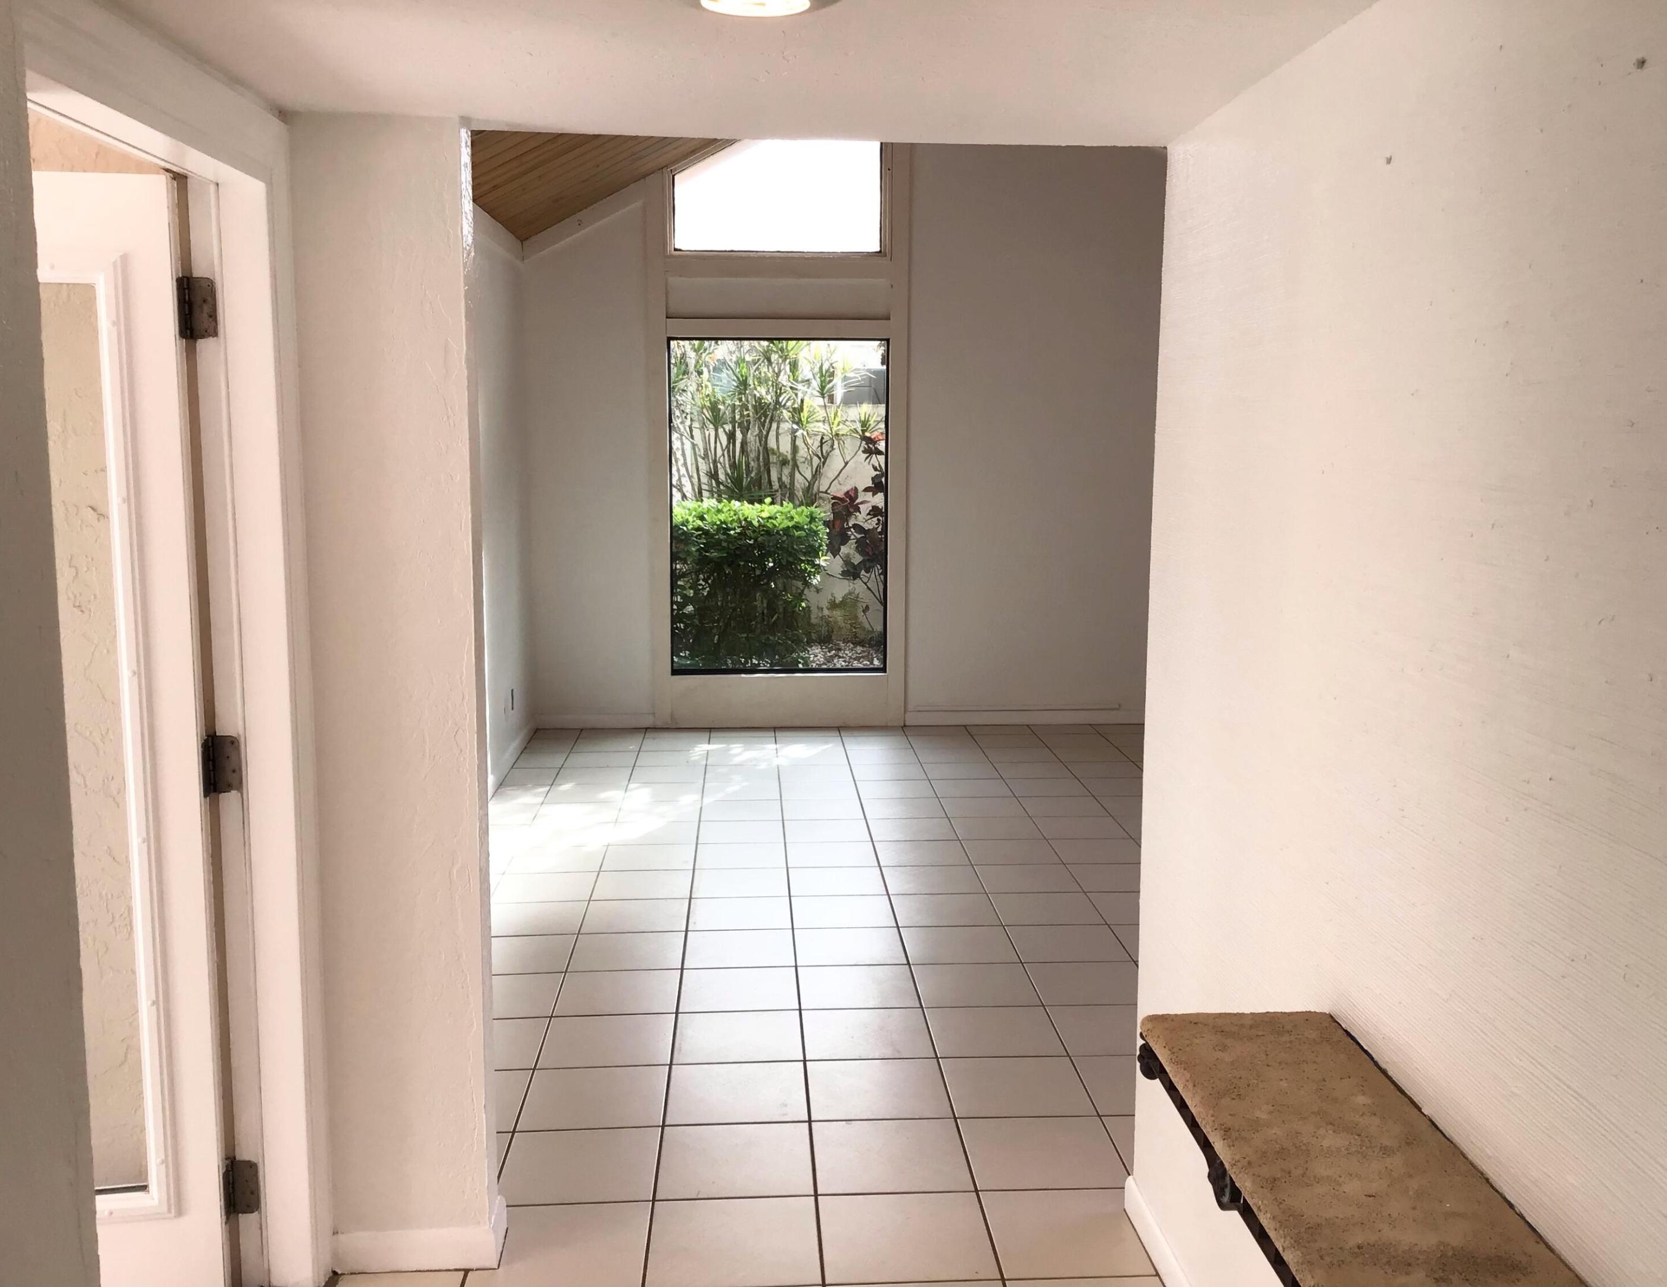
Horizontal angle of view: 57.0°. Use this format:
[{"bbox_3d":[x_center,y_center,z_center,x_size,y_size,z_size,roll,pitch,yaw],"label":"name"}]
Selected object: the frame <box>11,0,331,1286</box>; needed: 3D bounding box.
[{"bbox_3d":[-0.992,0.232,2.245,0.165,2.130,1.108,0,8,-3],"label":"frame"}]

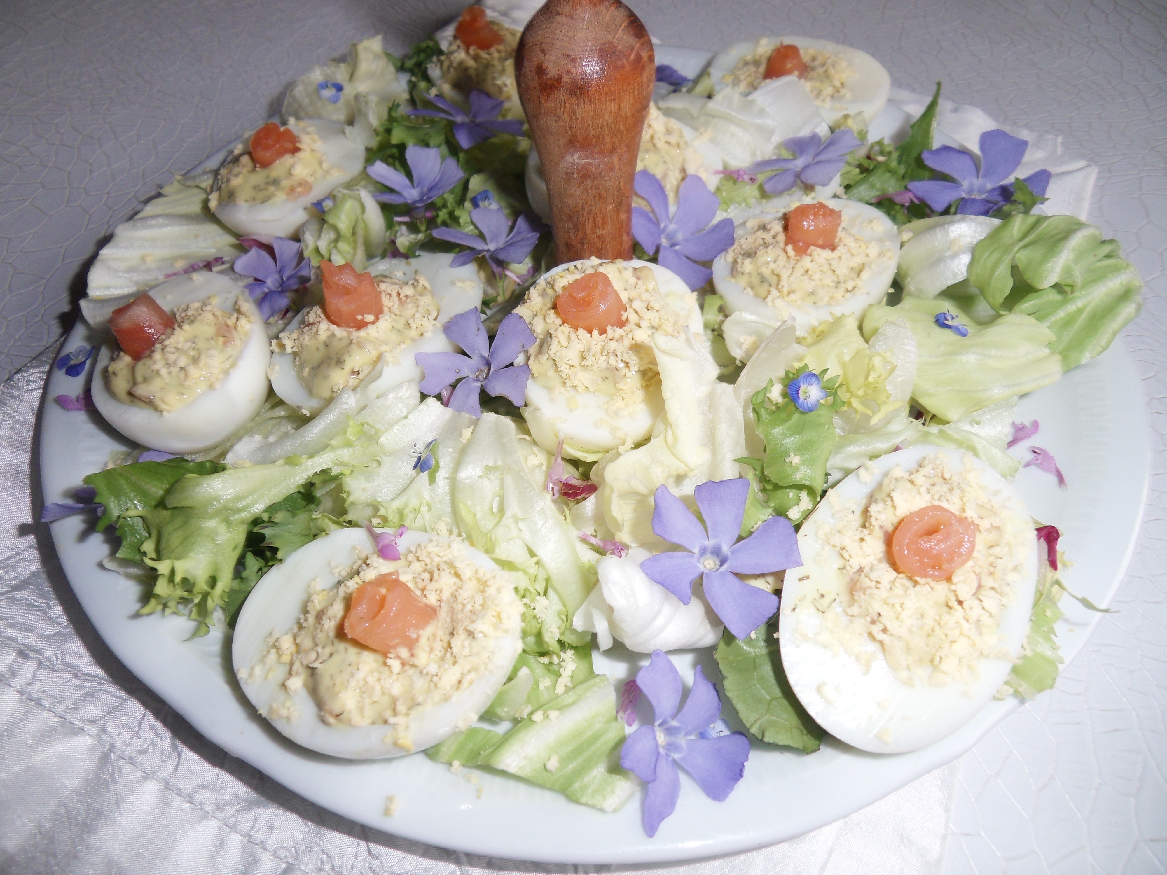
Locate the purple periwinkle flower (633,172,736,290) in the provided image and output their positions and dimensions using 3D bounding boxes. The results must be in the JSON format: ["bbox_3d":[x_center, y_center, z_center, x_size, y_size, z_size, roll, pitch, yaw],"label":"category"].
[{"bbox_3d":[0.027,-0.056,0.221,0.031,0.010,0.032,-10,82,-7],"label":"purple periwinkle flower"}]

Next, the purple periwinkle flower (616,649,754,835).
[{"bbox_3d":[0.017,0.052,0.139,0.025,0.011,0.031,8,66,-24],"label":"purple periwinkle flower"}]

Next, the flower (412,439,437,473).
[{"bbox_3d":[-0.033,0.004,0.168,0.009,0.005,0.006,-56,26,0],"label":"flower"}]

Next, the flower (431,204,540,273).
[{"bbox_3d":[-0.026,-0.053,0.218,0.030,0.014,0.027,-11,51,14],"label":"flower"}]

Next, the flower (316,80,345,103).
[{"bbox_3d":[-0.078,-0.106,0.248,0.008,0.003,0.008,-15,92,-11],"label":"flower"}]

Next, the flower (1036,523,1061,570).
[{"bbox_3d":[0.096,0.023,0.167,0.005,0.004,0.011,12,53,9],"label":"flower"}]

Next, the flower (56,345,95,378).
[{"bbox_3d":[-0.126,-0.019,0.201,0.009,0.004,0.009,0,52,0],"label":"flower"}]

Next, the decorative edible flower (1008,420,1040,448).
[{"bbox_3d":[0.103,-0.001,0.190,0.011,0.004,0.005,-30,58,-21],"label":"decorative edible flower"}]

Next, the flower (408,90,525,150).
[{"bbox_3d":[-0.034,-0.090,0.234,0.034,0.010,0.032,0,52,0],"label":"flower"}]

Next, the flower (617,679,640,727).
[{"bbox_3d":[0.008,0.049,0.151,0.004,0.004,0.009,10,53,9],"label":"flower"}]

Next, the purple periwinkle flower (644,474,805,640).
[{"bbox_3d":[0.024,0.021,0.144,0.030,0.010,0.029,-1,68,4],"label":"purple periwinkle flower"}]

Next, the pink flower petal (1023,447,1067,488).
[{"bbox_3d":[0.105,0.007,0.184,0.006,0.004,0.013,-14,54,-11],"label":"pink flower petal"}]

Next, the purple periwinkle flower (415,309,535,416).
[{"bbox_3d":[-0.026,-0.018,0.192,0.029,0.008,0.029,-10,75,-7],"label":"purple periwinkle flower"}]

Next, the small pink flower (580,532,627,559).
[{"bbox_3d":[0.004,0.022,0.163,0.010,0.005,0.005,24,56,18],"label":"small pink flower"}]

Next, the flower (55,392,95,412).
[{"bbox_3d":[-0.122,-0.009,0.194,0.013,0.004,0.006,16,54,13],"label":"flower"}]

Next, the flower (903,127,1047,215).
[{"bbox_3d":[0.109,-0.073,0.224,0.037,0.014,0.032,-4,61,5],"label":"flower"}]

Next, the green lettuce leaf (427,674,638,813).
[{"bbox_3d":[-0.009,0.055,0.146,0.037,0.009,0.025,0,52,1],"label":"green lettuce leaf"}]

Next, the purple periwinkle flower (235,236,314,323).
[{"bbox_3d":[-0.079,-0.040,0.205,0.020,0.011,0.024,-2,60,2],"label":"purple periwinkle flower"}]

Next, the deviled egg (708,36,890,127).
[{"bbox_3d":[0.068,-0.110,0.259,0.056,0.028,0.044,7,57,5],"label":"deviled egg"}]

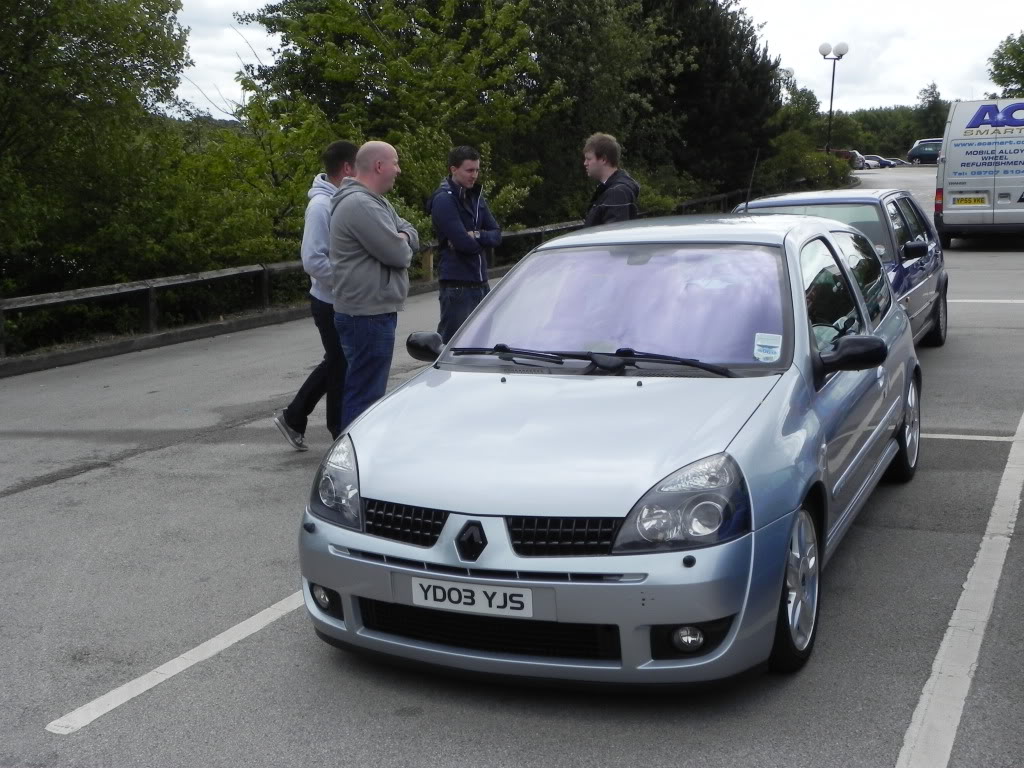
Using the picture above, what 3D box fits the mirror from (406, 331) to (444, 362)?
[{"bbox_3d":[-0.323,-0.151,4.892,0.210,0.140,0.135,1,10,25],"label":"mirror"}]

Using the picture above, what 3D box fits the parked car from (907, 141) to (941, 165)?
[{"bbox_3d":[26.389,-14.125,74.000,4.300,1.520,1.750,-4,11,-17],"label":"parked car"}]

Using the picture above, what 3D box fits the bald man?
[{"bbox_3d":[-0.763,-0.428,6.634,0.480,1.770,0.580,-5,10,-17],"label":"bald man"}]

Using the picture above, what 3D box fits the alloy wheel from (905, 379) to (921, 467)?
[{"bbox_3d":[1.879,0.192,5.992,0.190,0.440,0.440,1,10,25],"label":"alloy wheel"}]

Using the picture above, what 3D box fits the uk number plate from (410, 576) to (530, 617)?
[{"bbox_3d":[-0.112,0.604,3.429,0.380,0.084,0.012,2,16,26],"label":"uk number plate"}]

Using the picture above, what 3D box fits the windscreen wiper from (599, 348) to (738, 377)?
[{"bbox_3d":[0.519,-0.069,4.079,0.540,0.080,0.080,10,14,27],"label":"windscreen wiper"}]

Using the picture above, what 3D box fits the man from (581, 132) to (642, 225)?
[{"bbox_3d":[0.613,-0.631,7.396,0.380,1.770,0.530,-4,10,-12],"label":"man"}]

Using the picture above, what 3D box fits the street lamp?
[{"bbox_3d":[13.498,-11.690,51.000,1.250,5.300,1.200,-1,11,0],"label":"street lamp"}]

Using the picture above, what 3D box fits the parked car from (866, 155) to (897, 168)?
[{"bbox_3d":[33.476,-20.501,112.000,4.100,1.440,1.720,3,10,24],"label":"parked car"}]

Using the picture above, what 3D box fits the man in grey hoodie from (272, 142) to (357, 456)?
[{"bbox_3d":[-1.071,-0.476,6.966,0.560,1.810,0.460,-5,11,-23],"label":"man in grey hoodie"}]

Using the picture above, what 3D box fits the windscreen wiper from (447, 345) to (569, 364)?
[{"bbox_3d":[-0.025,-0.110,4.489,0.500,0.050,0.060,8,14,31],"label":"windscreen wiper"}]

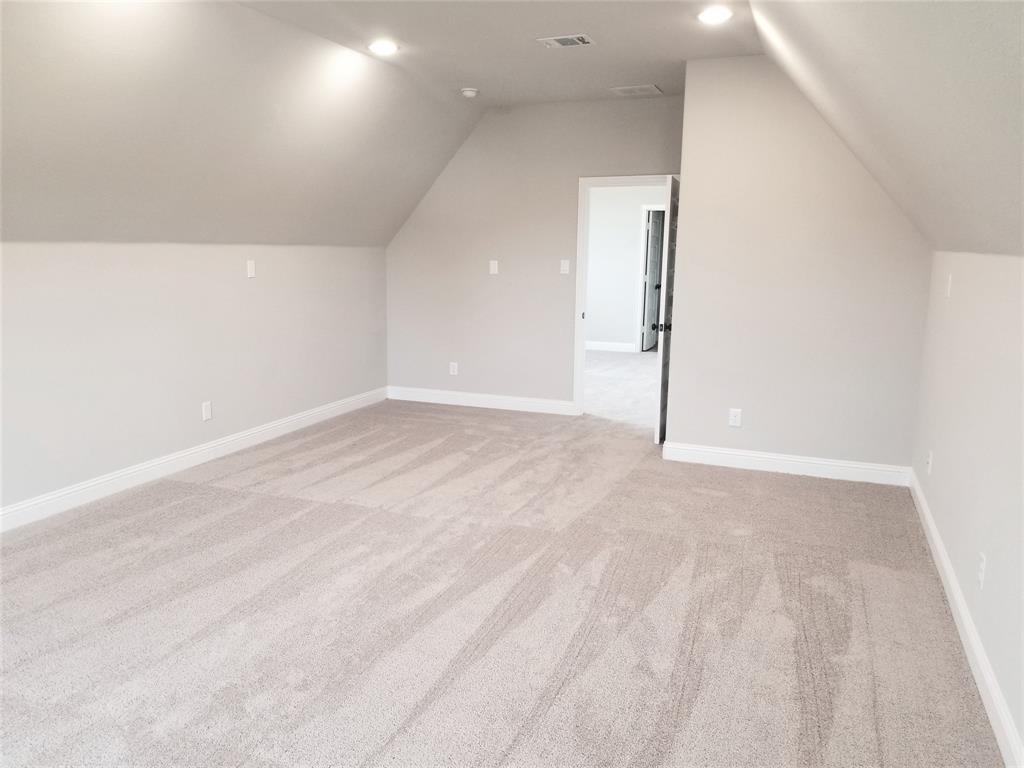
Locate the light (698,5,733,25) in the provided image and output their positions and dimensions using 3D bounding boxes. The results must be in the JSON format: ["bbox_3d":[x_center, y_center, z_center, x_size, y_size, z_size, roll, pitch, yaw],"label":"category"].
[{"bbox_3d":[1.084,-1.962,4.101,0.190,0.030,0.190,5,11,21],"label":"light"}]

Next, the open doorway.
[{"bbox_3d":[1.025,-0.709,6.645,0.970,2.108,0.180,5,11,21],"label":"open doorway"}]

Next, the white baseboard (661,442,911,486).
[{"bbox_3d":[1.855,0.548,5.312,1.614,0.131,0.018,5,11,21],"label":"white baseboard"}]

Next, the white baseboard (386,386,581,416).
[{"bbox_3d":[-0.341,0.153,7.346,1.944,0.131,0.018,5,11,21],"label":"white baseboard"}]

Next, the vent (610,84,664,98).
[{"bbox_3d":[1.006,-2.333,6.162,0.350,0.030,0.345,5,11,21],"label":"vent"}]

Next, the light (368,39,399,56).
[{"bbox_3d":[-0.815,-2.123,4.867,0.190,0.030,0.190,5,11,21],"label":"light"}]

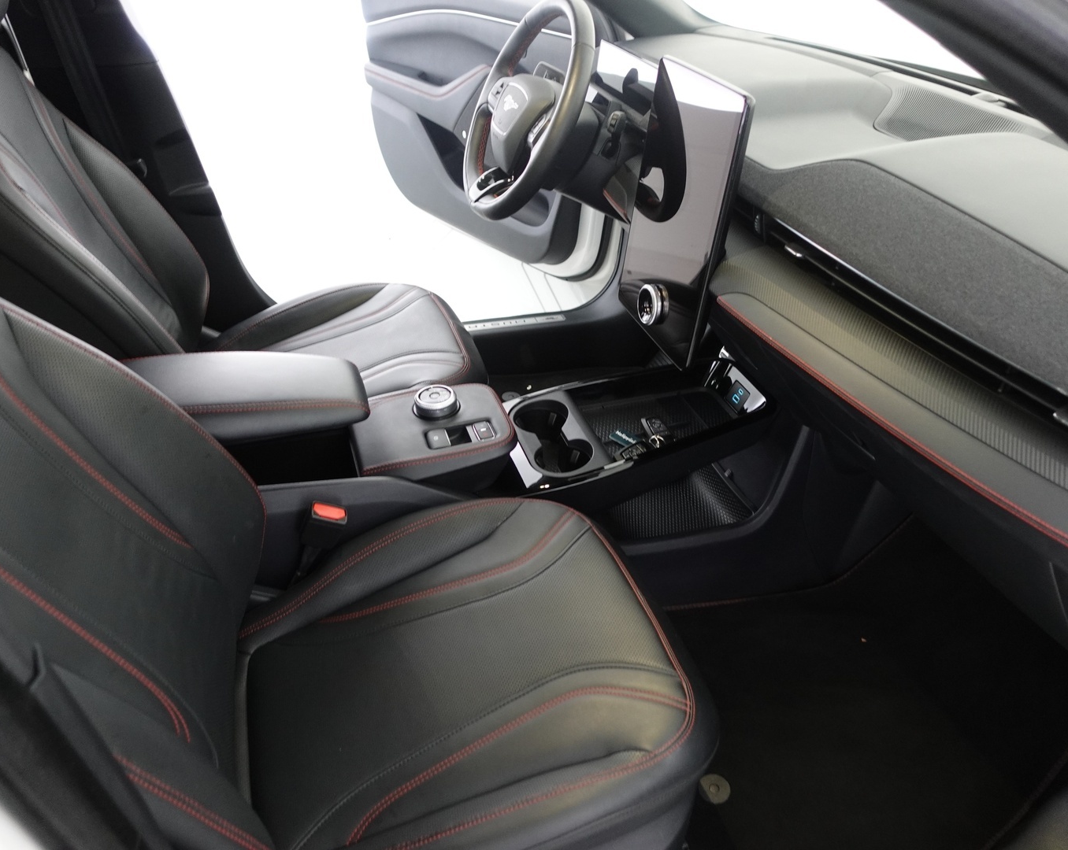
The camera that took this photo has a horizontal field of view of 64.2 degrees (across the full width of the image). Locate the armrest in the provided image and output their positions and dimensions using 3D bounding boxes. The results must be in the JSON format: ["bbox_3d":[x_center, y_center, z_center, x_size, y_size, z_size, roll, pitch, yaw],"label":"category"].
[{"bbox_3d":[-0.399,-0.033,1.091,0.345,0.065,0.175,-4,34,-17],"label":"armrest"}]

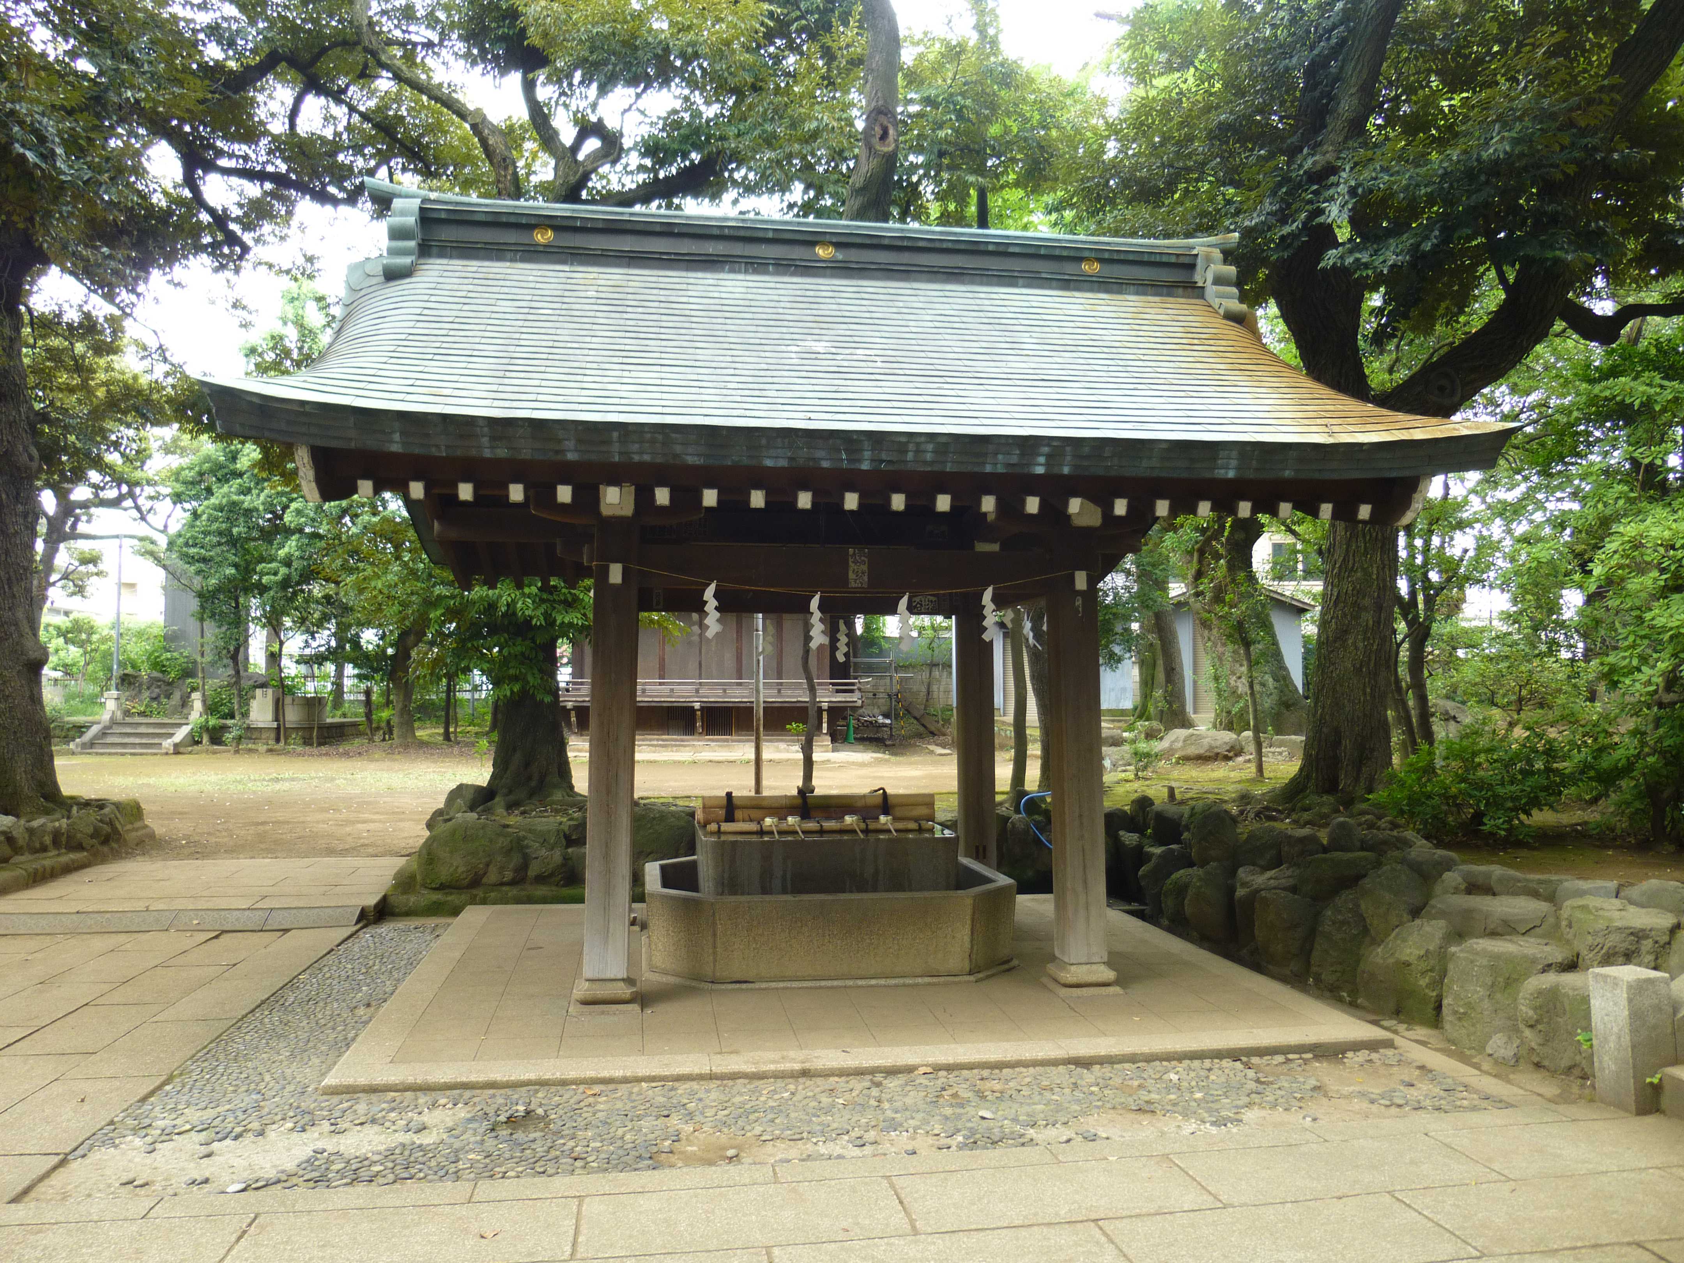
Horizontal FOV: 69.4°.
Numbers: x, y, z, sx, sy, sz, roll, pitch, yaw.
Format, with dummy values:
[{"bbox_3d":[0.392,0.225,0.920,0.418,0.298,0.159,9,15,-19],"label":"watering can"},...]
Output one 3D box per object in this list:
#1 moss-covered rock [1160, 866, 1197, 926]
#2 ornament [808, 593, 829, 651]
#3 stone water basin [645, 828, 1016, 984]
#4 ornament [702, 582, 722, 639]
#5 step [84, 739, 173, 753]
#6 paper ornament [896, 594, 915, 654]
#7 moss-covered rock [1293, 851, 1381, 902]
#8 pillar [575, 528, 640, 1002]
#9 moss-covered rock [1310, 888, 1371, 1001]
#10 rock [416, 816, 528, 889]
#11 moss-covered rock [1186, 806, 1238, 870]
[{"bbox_3d":[2.170,1.679,7.700,0.290,0.380,0.340,1,-3,-9],"label":"moss-covered rock"},{"bbox_3d":[-0.118,-0.049,6.131,0.105,0.290,0.035,1,-3,-9],"label":"ornament"},{"bbox_3d":[-0.109,1.378,6.506,1.850,0.650,1.420,1,-3,-9],"label":"stone water basin"},{"bbox_3d":[-0.599,-0.097,5.590,0.100,0.265,0.050,1,-3,-9],"label":"ornament"},{"bbox_3d":[-14.658,2.366,25.000,1.600,0.220,0.400,0,-3,0],"label":"step"},{"bbox_3d":[0.301,-0.037,5.729,0.100,0.275,0.050,1,-3,-9],"label":"paper ornament"},{"bbox_3d":[2.942,1.388,7.155,0.370,0.270,0.500,1,-3,-9],"label":"moss-covered rock"},{"bbox_3d":[-1.048,0.581,5.554,0.265,2.160,0.265,1,-3,-9],"label":"pillar"},{"bbox_3d":[2.831,1.659,6.625,0.380,0.540,0.460,1,-3,-9],"label":"moss-covered rock"},{"bbox_3d":[-2.684,1.588,8.834,0.720,0.480,0.550,1,-3,-9],"label":"rock"},{"bbox_3d":[2.323,1.296,7.629,0.290,0.410,0.360,1,-3,-9],"label":"moss-covered rock"}]

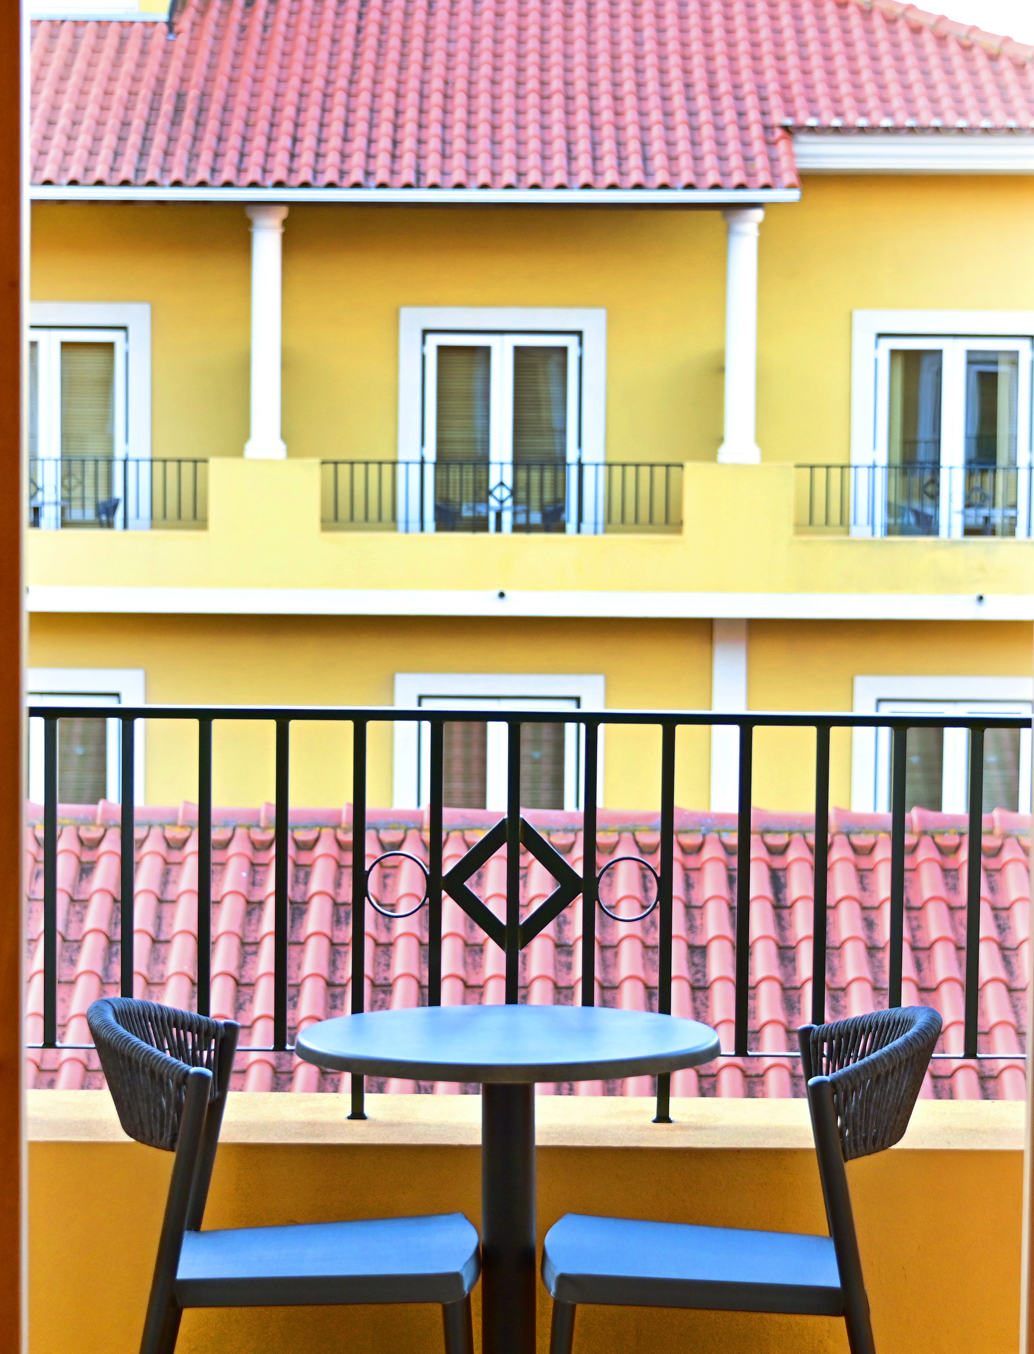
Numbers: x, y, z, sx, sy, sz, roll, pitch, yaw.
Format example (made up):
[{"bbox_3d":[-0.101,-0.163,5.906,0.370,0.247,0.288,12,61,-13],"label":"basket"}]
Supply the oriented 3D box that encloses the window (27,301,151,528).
[{"bbox_3d":[-4.217,-2.090,33.043,1.865,2.545,0.150,1,3,2],"label":"window"}]

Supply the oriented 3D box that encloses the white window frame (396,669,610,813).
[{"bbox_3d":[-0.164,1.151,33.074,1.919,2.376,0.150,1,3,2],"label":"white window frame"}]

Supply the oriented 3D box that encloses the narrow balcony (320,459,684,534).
[{"bbox_3d":[-0.128,-1.531,31.300,3.086,0.609,0.060,1,3,2],"label":"narrow balcony"}]

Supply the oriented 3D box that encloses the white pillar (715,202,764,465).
[{"bbox_3d":[1.903,-2.895,31.200,0.360,2.166,0.370,1,3,2],"label":"white pillar"}]

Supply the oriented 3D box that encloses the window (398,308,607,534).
[{"bbox_3d":[-0.128,-2.035,32.896,1.859,2.526,0.150,1,3,2],"label":"window"}]

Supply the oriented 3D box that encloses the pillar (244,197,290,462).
[{"bbox_3d":[-2.134,-2.939,31.346,0.368,2.156,0.370,1,3,2],"label":"pillar"}]

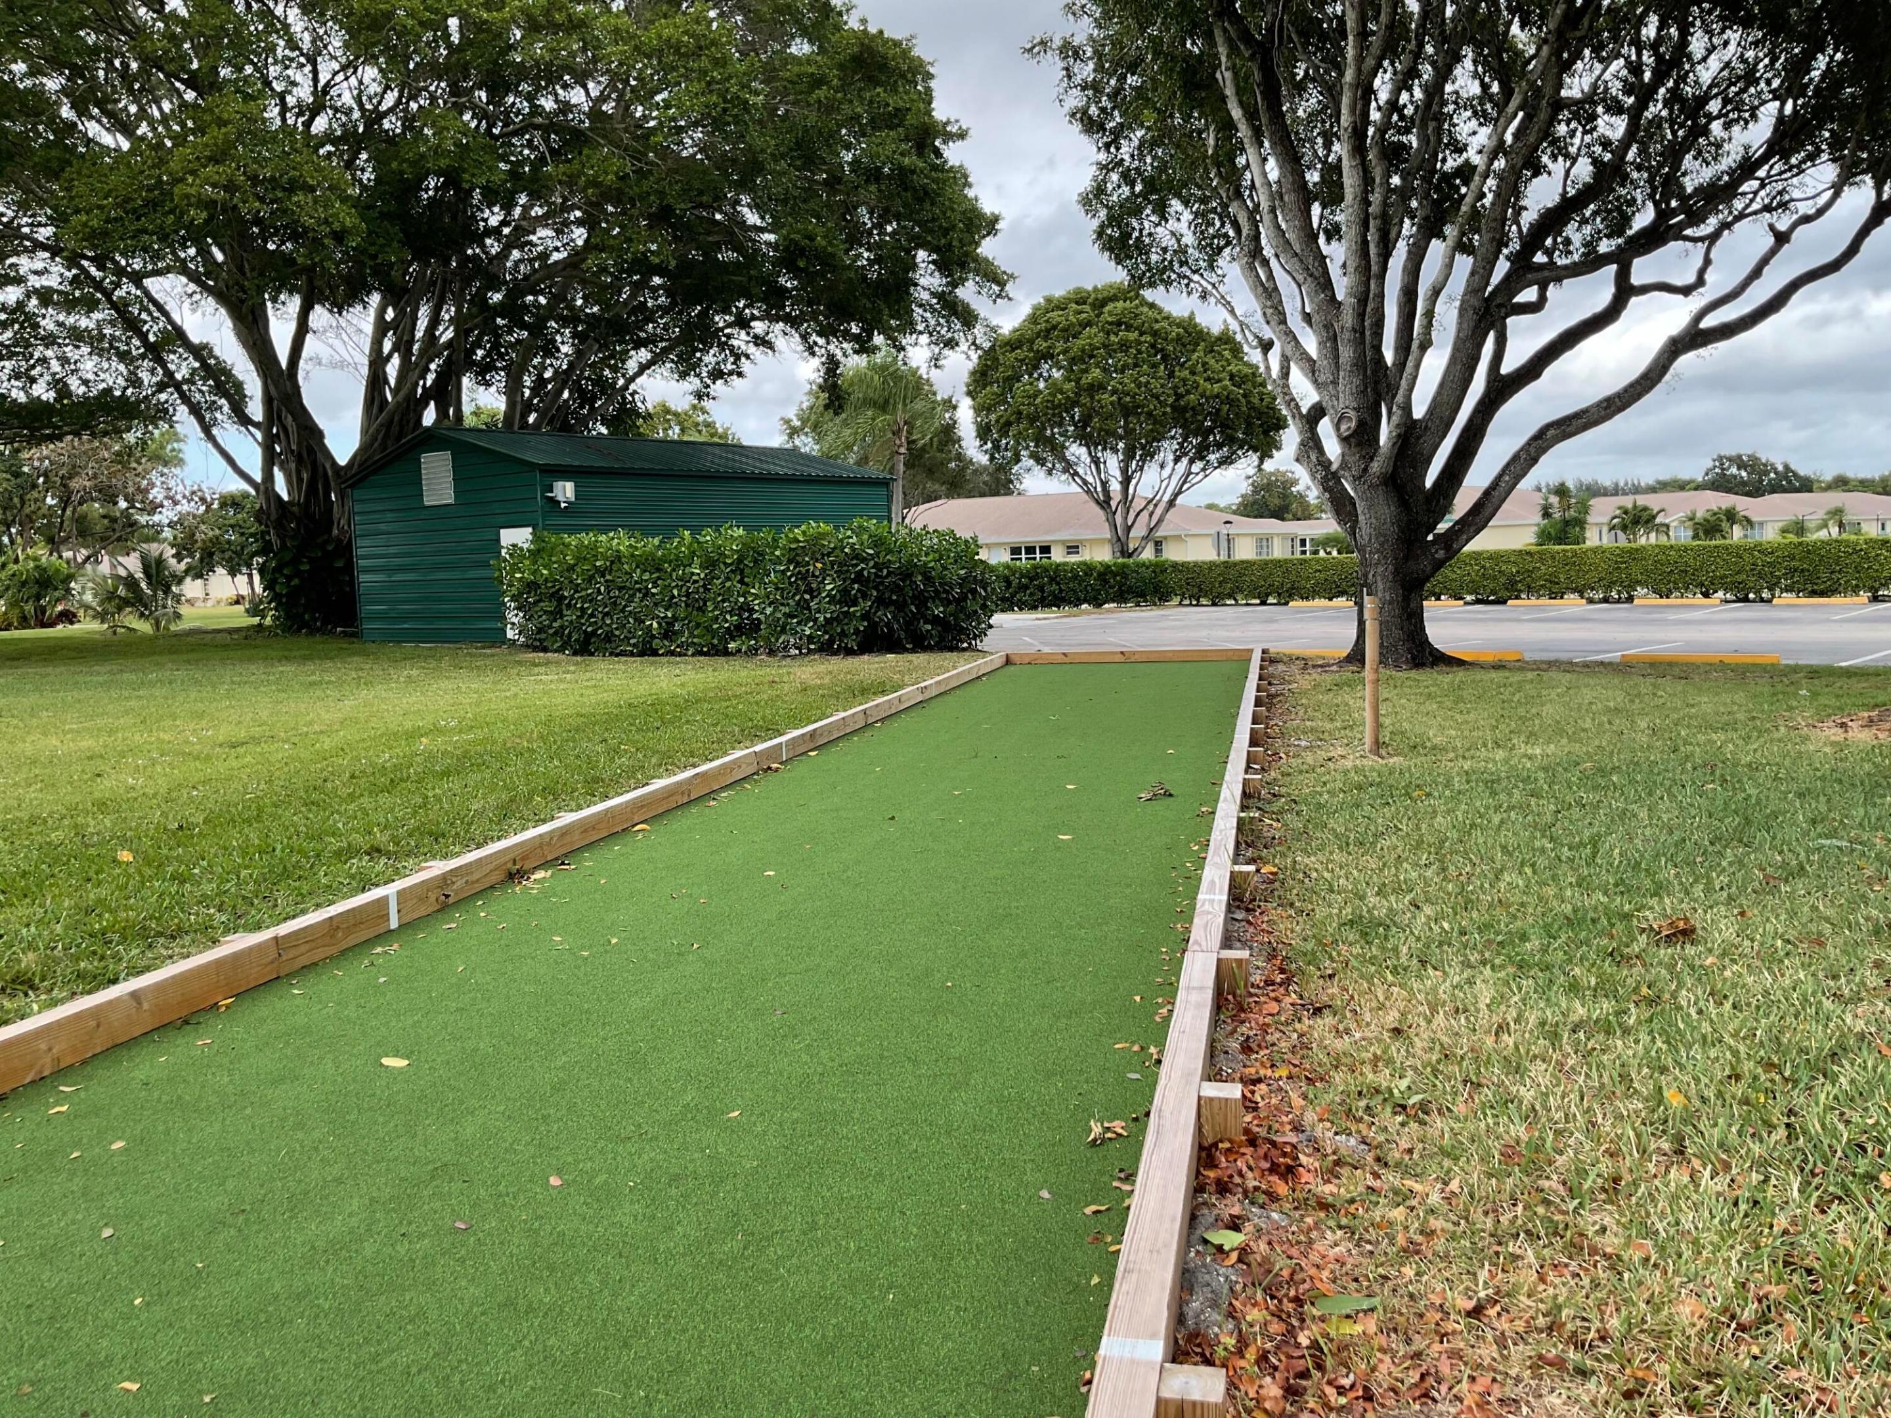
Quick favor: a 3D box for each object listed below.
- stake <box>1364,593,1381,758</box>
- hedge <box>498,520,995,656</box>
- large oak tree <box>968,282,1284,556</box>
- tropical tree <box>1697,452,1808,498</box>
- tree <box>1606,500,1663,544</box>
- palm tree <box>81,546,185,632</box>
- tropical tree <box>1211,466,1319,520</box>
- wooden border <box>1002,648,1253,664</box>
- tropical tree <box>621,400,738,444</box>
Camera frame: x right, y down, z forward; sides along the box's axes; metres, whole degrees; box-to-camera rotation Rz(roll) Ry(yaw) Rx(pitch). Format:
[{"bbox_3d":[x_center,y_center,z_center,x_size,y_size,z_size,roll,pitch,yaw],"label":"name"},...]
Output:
[{"bbox_3d":[2.597,-0.198,9.620,0.090,0.990,0.090,-2,5,0],"label":"stake"},{"bbox_3d":[-3.033,-1.842,23.998,6.800,1.900,1.700,-1,5,15],"label":"hedge"},{"bbox_3d":[5.917,-8.739,52.063,10.300,10.300,10.000,-2,5,0],"label":"large oak tree"},{"bbox_3d":[70.667,-18.088,138.197,9.800,8.900,9.000,-2,5,0],"label":"tropical tree"},{"bbox_3d":[30.474,-7.676,70.053,2.500,3.300,2.400,-2,5,0],"label":"tree"},{"bbox_3d":[-23.359,-3.414,45.500,3.100,2.600,2.800,-2,5,0],"label":"palm tree"},{"bbox_3d":[23.193,-13.485,112.145,7.200,7.800,7.000,-2,5,0],"label":"tropical tree"},{"bbox_3d":[2.254,-0.633,19.420,2.970,0.140,0.090,-1,5,12],"label":"wooden border"},{"bbox_3d":[-9.450,-7.503,57.233,5.800,7.700,5.500,-2,5,0],"label":"tropical tree"}]

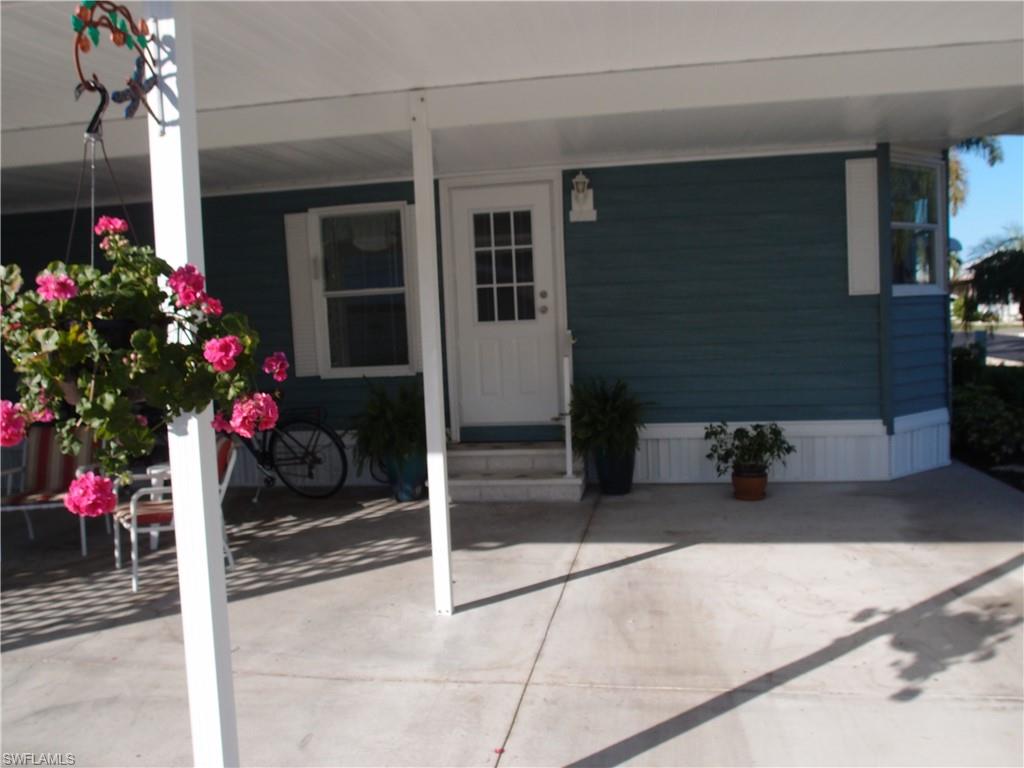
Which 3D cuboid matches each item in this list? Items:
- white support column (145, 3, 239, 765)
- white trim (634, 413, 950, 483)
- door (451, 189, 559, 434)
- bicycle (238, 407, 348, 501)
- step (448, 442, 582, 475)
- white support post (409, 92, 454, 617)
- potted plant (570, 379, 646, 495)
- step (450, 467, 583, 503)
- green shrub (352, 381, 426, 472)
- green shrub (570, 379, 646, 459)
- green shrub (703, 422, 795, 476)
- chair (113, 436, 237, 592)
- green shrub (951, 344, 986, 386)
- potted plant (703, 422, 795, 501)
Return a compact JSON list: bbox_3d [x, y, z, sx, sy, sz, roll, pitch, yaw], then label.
[{"bbox_3d":[-0.711,0.102,1.848,0.073,2.374,0.072,-2,4,11],"label":"white support column"},{"bbox_3d":[2.474,0.538,7.295,2.843,0.513,0.814,-2,4,11],"label":"white trim"},{"bbox_3d":[-0.065,-0.686,7.307,0.891,2.118,0.055,-2,4,11],"label":"door"},{"bbox_3d":[-2.110,0.460,6.920,1.720,1.000,0.580,-1,12,19],"label":"bicycle"},{"bbox_3d":[0.008,0.609,6.865,1.197,0.200,0.394,-2,4,10],"label":"step"},{"bbox_3d":[-0.378,-0.124,4.007,0.074,2.509,0.073,-2,4,11],"label":"white support post"},{"bbox_3d":[0.795,0.425,6.859,0.600,0.938,0.593,-2,4,11],"label":"potted plant"},{"bbox_3d":[-0.036,0.845,6.838,1.271,0.175,0.455,-2,4,11],"label":"step"},{"bbox_3d":[-0.918,0.345,6.700,0.780,0.748,0.702,-2,4,10],"label":"green shrub"},{"bbox_3d":[0.764,0.275,6.575,0.600,0.638,0.552,-2,4,10],"label":"green shrub"},{"bbox_3d":[1.755,0.486,6.144,0.653,0.404,0.588,-2,4,10],"label":"green shrub"},{"bbox_3d":[-2.076,0.754,5.092,0.621,0.759,0.593,-5,5,-38],"label":"chair"},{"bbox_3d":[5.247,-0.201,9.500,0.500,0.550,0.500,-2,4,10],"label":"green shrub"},{"bbox_3d":[1.757,0.573,6.149,0.654,0.577,0.575,-2,4,10],"label":"potted plant"}]

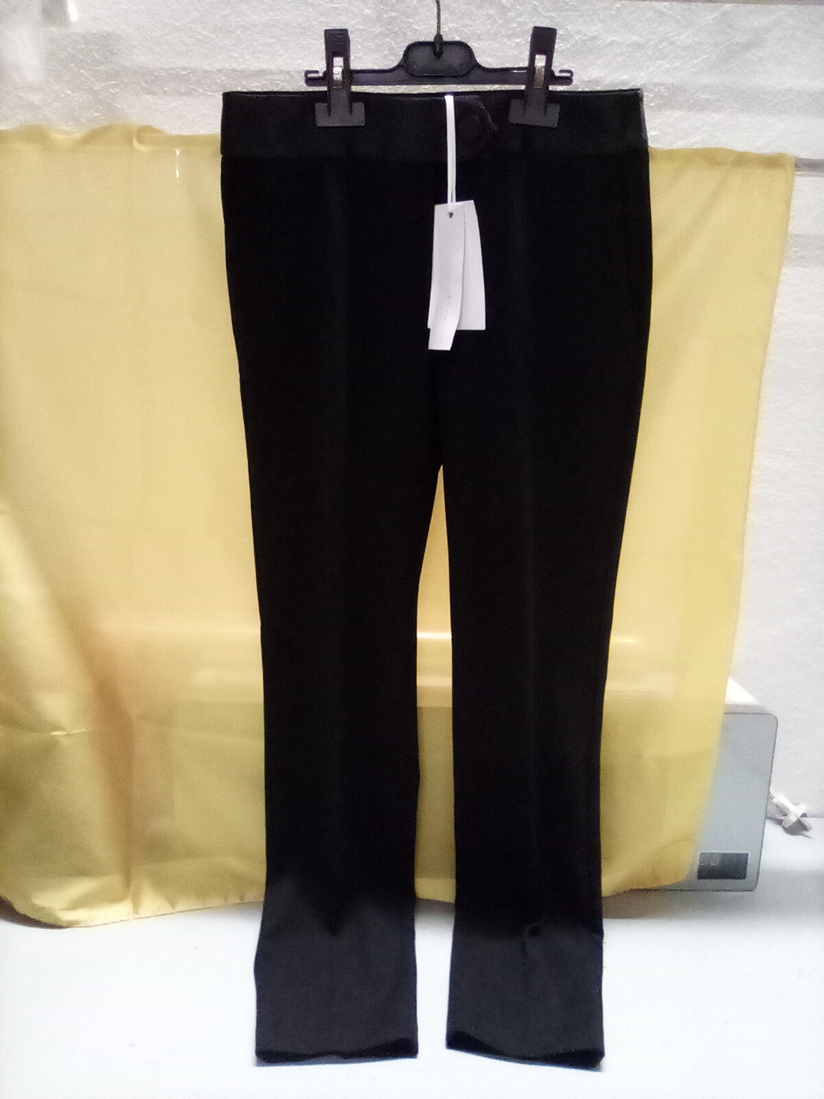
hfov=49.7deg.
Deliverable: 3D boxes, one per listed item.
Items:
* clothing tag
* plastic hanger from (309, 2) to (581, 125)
[{"bbox_3d":[0.039,-0.273,0.754,0.052,0.204,0.018,0,16,0],"label":"clothing tag"},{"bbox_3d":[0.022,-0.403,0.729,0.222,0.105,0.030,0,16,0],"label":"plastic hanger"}]

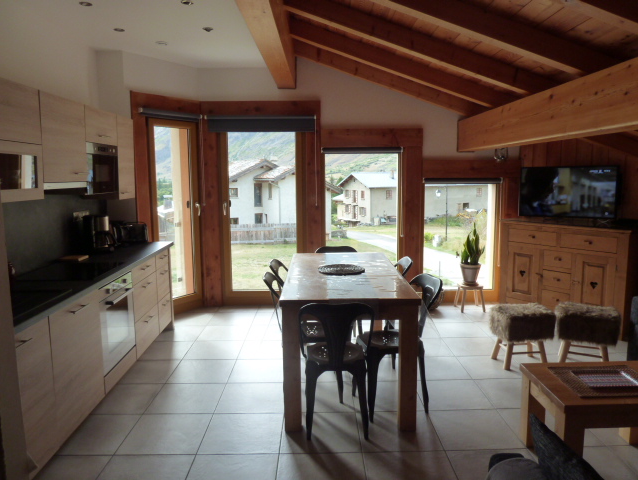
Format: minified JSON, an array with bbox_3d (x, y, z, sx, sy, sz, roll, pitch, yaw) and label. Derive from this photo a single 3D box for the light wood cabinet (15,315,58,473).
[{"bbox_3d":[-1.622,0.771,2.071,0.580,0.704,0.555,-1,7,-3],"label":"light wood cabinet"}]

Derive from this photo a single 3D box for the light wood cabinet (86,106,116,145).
[{"bbox_3d":[-1.863,-0.877,3.616,0.340,0.263,0.599,-1,7,-3],"label":"light wood cabinet"}]

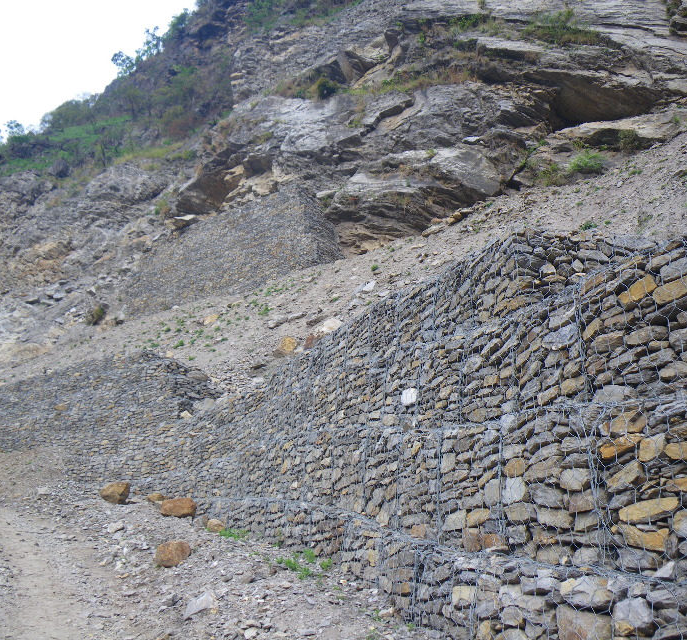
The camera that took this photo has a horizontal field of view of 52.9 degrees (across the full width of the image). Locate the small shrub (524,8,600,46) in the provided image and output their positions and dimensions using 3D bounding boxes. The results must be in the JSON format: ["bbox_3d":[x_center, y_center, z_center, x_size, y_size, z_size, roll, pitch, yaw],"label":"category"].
[{"bbox_3d":[12.059,-16.106,38.000,4.200,2.000,2.400,-4,-12,19],"label":"small shrub"}]

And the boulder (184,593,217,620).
[{"bbox_3d":[-1.326,2.648,6.400,0.310,0.190,0.260,2,-12,-11],"label":"boulder"}]

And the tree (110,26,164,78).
[{"bbox_3d":[-35.821,-46.863,120.000,9.042,9.494,7.234,4,-13,-18],"label":"tree"}]

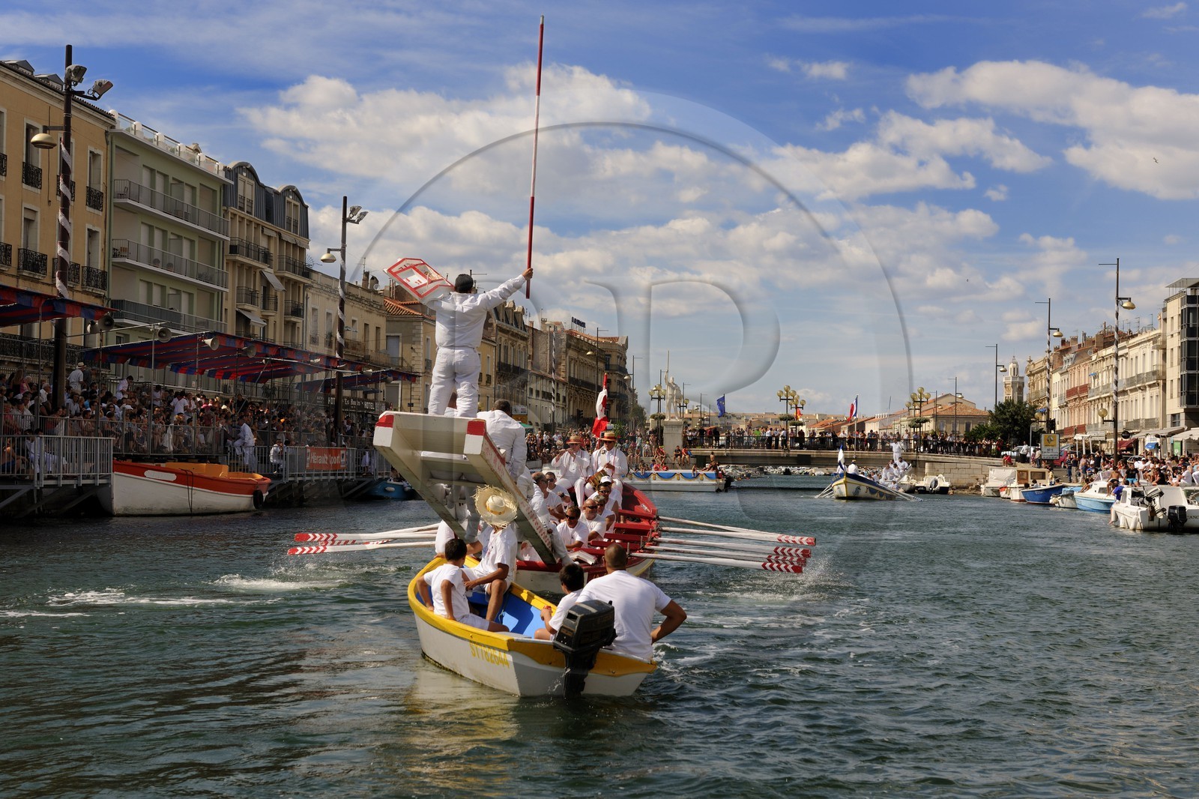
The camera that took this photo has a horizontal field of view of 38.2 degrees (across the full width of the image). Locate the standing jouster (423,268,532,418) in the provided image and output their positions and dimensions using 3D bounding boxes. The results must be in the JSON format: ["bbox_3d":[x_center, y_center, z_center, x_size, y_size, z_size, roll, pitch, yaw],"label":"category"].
[{"bbox_3d":[-1.440,-0.650,20.600,1.280,1.820,0.500,1,-2,-2],"label":"standing jouster"}]

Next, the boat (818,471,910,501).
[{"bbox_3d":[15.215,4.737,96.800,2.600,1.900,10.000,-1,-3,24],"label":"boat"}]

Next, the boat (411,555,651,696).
[{"bbox_3d":[-0.774,1.769,14.100,1.440,0.880,4.300,8,-4,-17],"label":"boat"}]

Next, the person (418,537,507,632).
[{"bbox_3d":[-1.090,1.660,14.300,0.720,1.080,0.460,2,-2,-28],"label":"person"}]

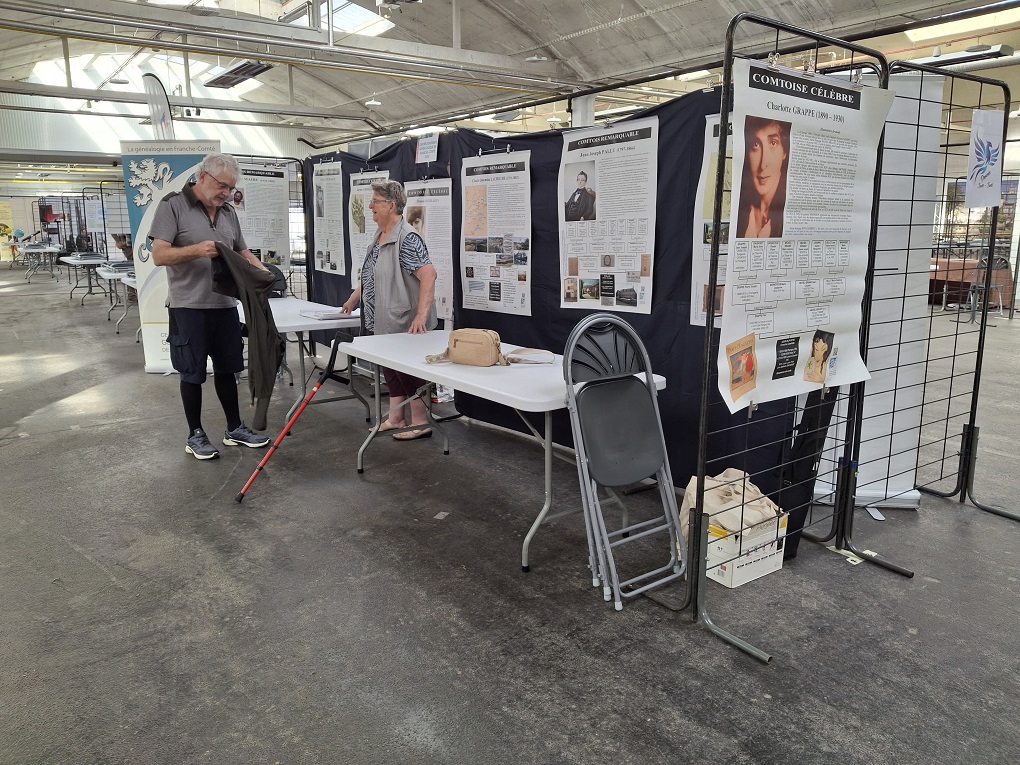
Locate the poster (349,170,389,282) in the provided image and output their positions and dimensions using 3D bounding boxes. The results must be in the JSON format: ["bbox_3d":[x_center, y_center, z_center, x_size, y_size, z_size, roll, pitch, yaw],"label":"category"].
[{"bbox_3d":[-1.197,-1.279,6.323,0.030,1.000,0.710,-9,15,-37],"label":"poster"}]

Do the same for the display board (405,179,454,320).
[{"bbox_3d":[-0.618,-1.007,5.580,0.030,1.000,0.710,-9,15,-36],"label":"display board"}]

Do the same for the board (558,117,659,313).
[{"bbox_3d":[0.522,-0.897,4.069,0.030,1.000,0.710,-9,15,-37],"label":"board"}]

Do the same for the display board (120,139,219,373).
[{"bbox_3d":[-2.973,-1.098,6.661,0.855,2.080,0.150,0,12,-2],"label":"display board"}]

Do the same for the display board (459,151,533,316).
[{"bbox_3d":[-0.097,-0.960,4.806,0.020,1.005,0.715,-9,15,-38],"label":"display board"}]

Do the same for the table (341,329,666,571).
[{"bbox_3d":[-0.177,0.239,3.720,0.740,0.745,1.840,-9,15,-36],"label":"table"}]

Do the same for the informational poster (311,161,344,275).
[{"bbox_3d":[-1.704,-1.537,6.944,0.030,1.000,0.710,-9,15,-35],"label":"informational poster"}]

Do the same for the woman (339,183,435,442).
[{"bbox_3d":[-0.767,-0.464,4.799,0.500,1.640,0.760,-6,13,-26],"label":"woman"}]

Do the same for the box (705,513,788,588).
[{"bbox_3d":[0.935,0.648,3.020,0.312,0.240,0.220,-8,14,-33],"label":"box"}]

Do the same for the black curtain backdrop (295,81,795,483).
[{"bbox_3d":[-0.368,-0.774,5.286,0.120,2.030,5.370,-8,15,-36],"label":"black curtain backdrop"}]

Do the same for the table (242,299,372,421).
[{"bbox_3d":[-1.688,-0.181,5.602,0.760,0.742,1.825,-8,15,-36],"label":"table"}]

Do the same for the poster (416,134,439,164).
[{"bbox_3d":[-0.598,-1.713,5.391,0.010,0.210,0.297,-8,15,-36],"label":"poster"}]

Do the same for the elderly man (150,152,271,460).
[{"bbox_3d":[-1.762,-0.441,4.366,0.560,1.760,0.570,9,14,34],"label":"elderly man"}]

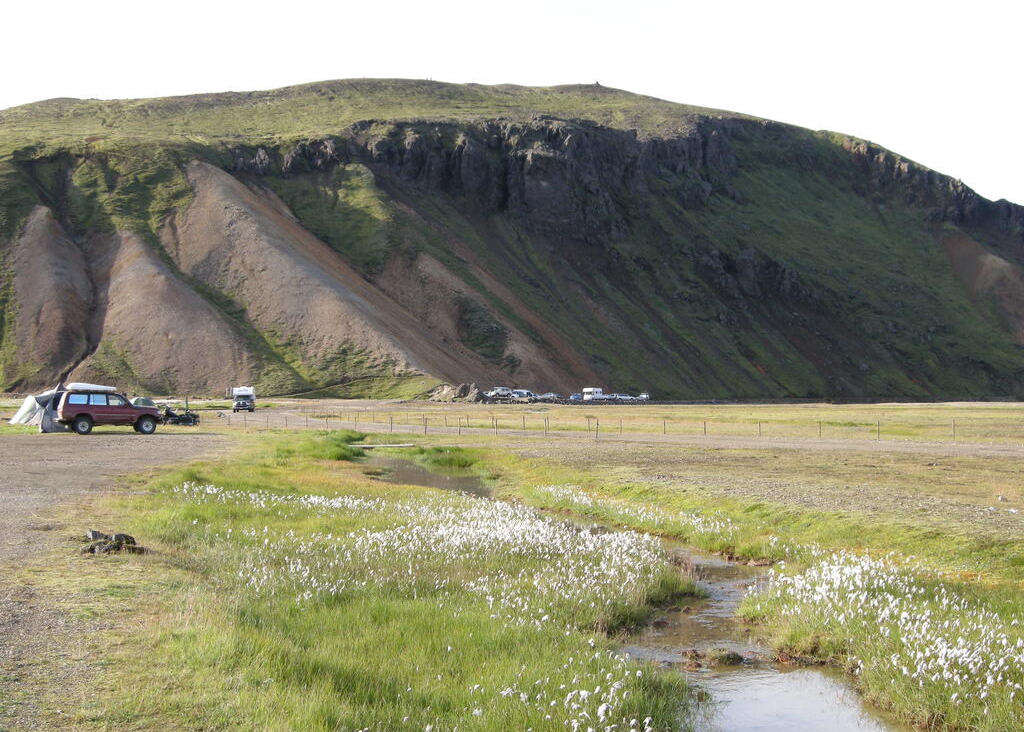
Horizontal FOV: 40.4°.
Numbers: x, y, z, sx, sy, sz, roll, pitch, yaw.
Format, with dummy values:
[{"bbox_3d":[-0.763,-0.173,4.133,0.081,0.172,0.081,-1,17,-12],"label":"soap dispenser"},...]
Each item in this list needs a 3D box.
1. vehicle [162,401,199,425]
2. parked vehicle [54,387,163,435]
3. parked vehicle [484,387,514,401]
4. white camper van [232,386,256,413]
[{"bbox_3d":[-18.800,2.810,78.700,2.350,1.200,0.900,0,-1,-13],"label":"vehicle"},{"bbox_3d":[-18.800,2.160,64.600,4.780,2.030,1.930,1,-2,-26],"label":"parked vehicle"},{"bbox_3d":[-1.950,5.050,265.000,4.500,1.850,1.820,1,-2,-32],"label":"parked vehicle"},{"bbox_3d":[-32.150,4.020,167.000,2.300,3.000,6.200,0,-1,-6],"label":"white camper van"}]

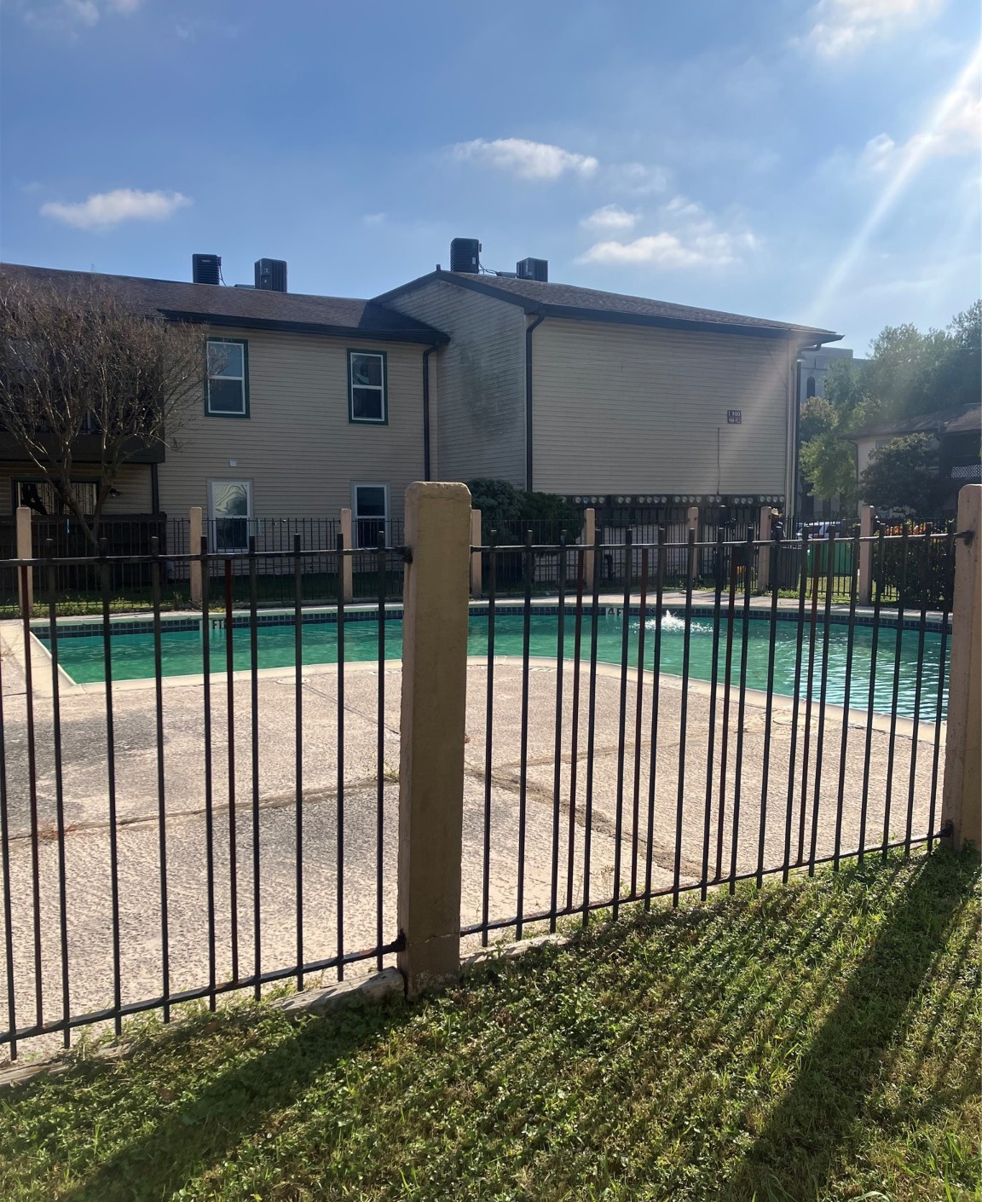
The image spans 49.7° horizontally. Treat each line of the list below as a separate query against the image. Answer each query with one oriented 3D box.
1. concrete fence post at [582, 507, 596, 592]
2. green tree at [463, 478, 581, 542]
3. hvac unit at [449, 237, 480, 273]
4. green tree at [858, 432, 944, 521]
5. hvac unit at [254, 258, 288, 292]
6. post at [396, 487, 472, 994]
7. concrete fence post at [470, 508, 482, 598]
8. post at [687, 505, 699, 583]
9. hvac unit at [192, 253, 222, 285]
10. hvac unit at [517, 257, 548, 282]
[{"bbox_3d":[1.793,-0.922,19.301,0.180,1.550,0.115,-3,6,-28],"label":"concrete fence post"},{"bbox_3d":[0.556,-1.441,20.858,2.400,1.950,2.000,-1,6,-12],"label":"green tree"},{"bbox_3d":[-0.609,-8.134,24.940,0.570,0.790,0.570,-2,6,-14],"label":"hvac unit"},{"bbox_3d":[17.367,-4.866,44.749,3.750,4.500,3.600,-3,6,-28],"label":"green tree"},{"bbox_3d":[-5.628,-8.337,27.128,0.650,0.790,0.640,-3,6,-30],"label":"hvac unit"},{"bbox_3d":[-0.176,0.421,3.234,0.178,1.550,0.105,-2,6,-28],"label":"post"},{"bbox_3d":[-0.253,-0.830,18.454,0.180,1.550,0.115,-3,6,-24],"label":"concrete fence post"},{"bbox_3d":[3.925,-1.067,20.594,0.180,1.550,0.115,-3,6,-30],"label":"post"},{"bbox_3d":[-7.057,-8.215,26.235,0.590,0.720,0.580,-1,5,-6],"label":"hvac unit"},{"bbox_3d":[1.023,-8.088,25.950,0.580,0.590,0.580,-4,6,-31],"label":"hvac unit"}]

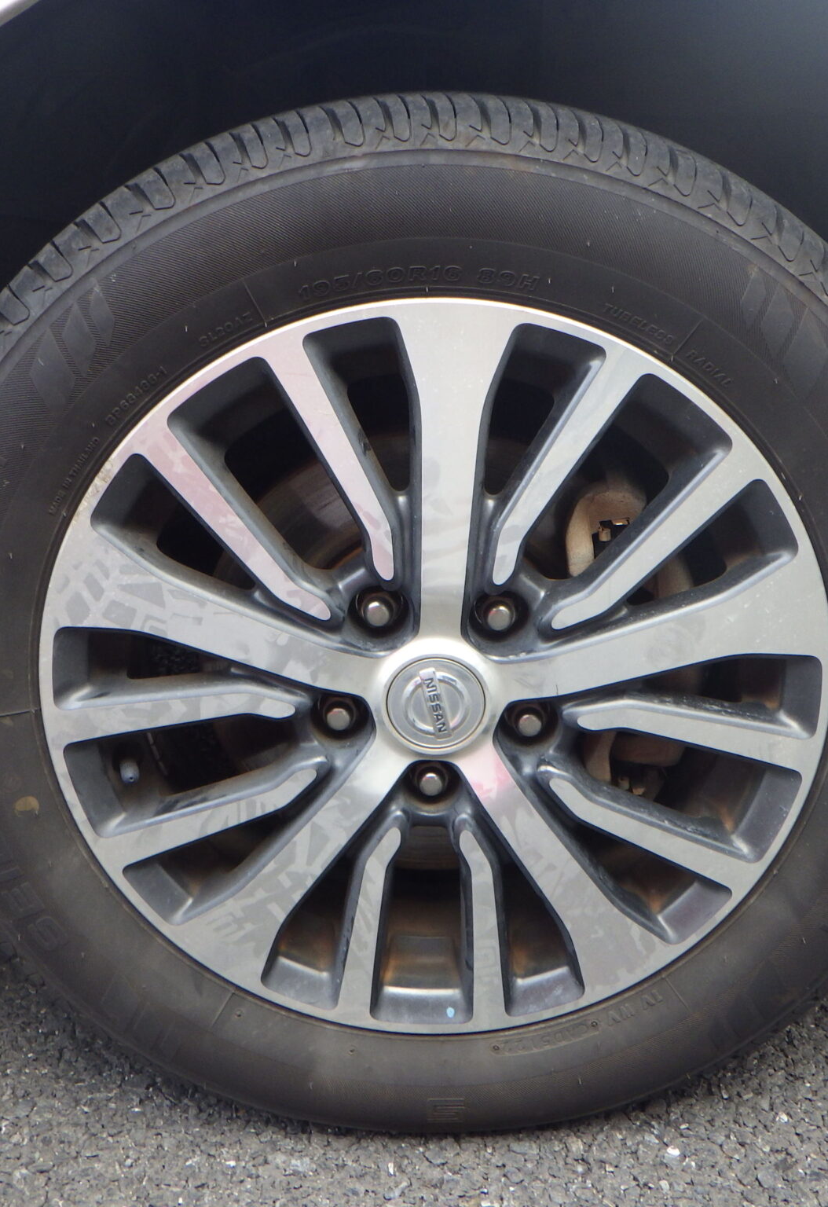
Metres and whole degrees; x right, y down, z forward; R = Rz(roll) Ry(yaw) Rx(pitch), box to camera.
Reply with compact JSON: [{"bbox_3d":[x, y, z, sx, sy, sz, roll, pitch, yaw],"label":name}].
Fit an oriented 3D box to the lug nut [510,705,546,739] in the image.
[{"bbox_3d":[0.066,0.066,0.751,0.021,0.021,0.024,0,19,0],"label":"lug nut"}]

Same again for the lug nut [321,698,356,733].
[{"bbox_3d":[-0.042,0.062,0.749,0.021,0.021,0.024,0,19,0],"label":"lug nut"}]

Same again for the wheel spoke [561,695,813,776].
[{"bbox_3d":[0.155,0.068,0.734,0.137,0.024,0.032,13,18,-4],"label":"wheel spoke"}]

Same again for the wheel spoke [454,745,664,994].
[{"bbox_3d":[0.081,0.151,0.765,0.066,0.178,0.038,-33,16,10],"label":"wheel spoke"}]

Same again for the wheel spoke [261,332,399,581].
[{"bbox_3d":[-0.041,-0.075,0.687,0.029,0.143,0.035,-22,17,7],"label":"wheel spoke"}]

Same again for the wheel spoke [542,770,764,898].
[{"bbox_3d":[0.131,0.131,0.756,0.140,0.033,0.032,23,17,-7],"label":"wheel spoke"}]

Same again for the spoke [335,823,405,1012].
[{"bbox_3d":[-0.027,0.182,0.774,0.024,0.133,0.032,9,19,-3],"label":"spoke"}]

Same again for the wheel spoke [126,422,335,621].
[{"bbox_3d":[-0.089,-0.041,0.698,0.026,0.137,0.032,-41,14,13],"label":"wheel spoke"}]

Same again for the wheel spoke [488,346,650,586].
[{"bbox_3d":[0.073,-0.073,0.689,0.030,0.141,0.035,30,16,-10],"label":"wheel spoke"}]

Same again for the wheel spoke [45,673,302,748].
[{"bbox_3d":[-0.132,0.058,0.732,0.143,0.030,0.035,-3,19,1],"label":"wheel spoke"}]

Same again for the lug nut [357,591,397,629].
[{"bbox_3d":[-0.019,0.002,0.733,0.022,0.022,0.025,0,19,0],"label":"lug nut"}]

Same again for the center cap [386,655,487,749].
[{"bbox_3d":[0.012,0.054,0.725,0.056,0.056,0.014,-15,18,5],"label":"center cap"}]

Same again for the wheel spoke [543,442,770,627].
[{"bbox_3d":[0.127,-0.031,0.701,0.030,0.141,0.032,40,14,-12],"label":"wheel spoke"}]

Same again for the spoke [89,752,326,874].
[{"bbox_3d":[-0.114,0.120,0.753,0.141,0.028,0.032,-20,18,7],"label":"spoke"}]

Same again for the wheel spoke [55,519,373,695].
[{"bbox_3d":[-0.105,0.008,0.716,0.180,0.066,0.038,19,17,-7],"label":"wheel spoke"}]

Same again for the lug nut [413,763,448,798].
[{"bbox_3d":[0.010,0.101,0.763,0.021,0.021,0.024,0,19,0],"label":"lug nut"}]

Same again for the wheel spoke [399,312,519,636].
[{"bbox_3d":[0.020,-0.072,0.689,0.061,0.172,0.036,2,19,0],"label":"wheel spoke"}]

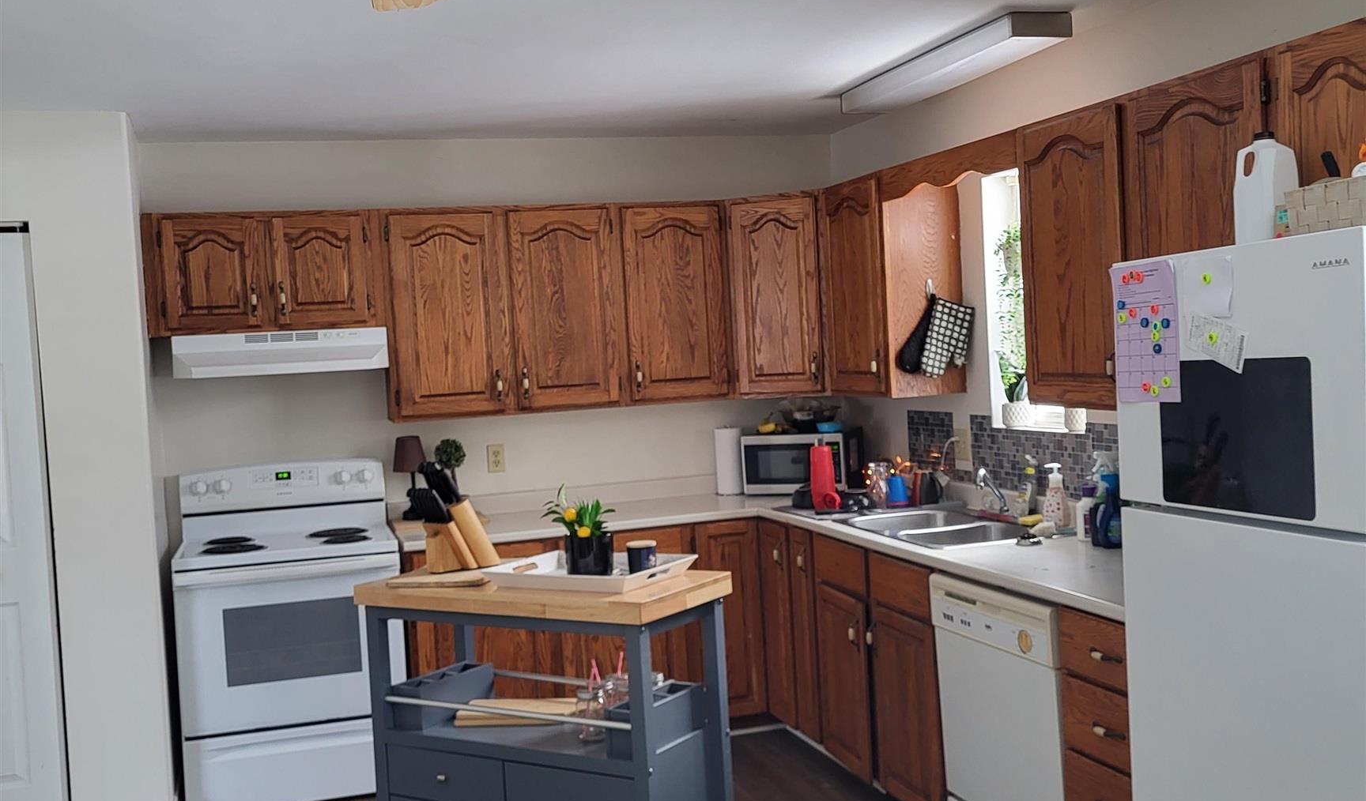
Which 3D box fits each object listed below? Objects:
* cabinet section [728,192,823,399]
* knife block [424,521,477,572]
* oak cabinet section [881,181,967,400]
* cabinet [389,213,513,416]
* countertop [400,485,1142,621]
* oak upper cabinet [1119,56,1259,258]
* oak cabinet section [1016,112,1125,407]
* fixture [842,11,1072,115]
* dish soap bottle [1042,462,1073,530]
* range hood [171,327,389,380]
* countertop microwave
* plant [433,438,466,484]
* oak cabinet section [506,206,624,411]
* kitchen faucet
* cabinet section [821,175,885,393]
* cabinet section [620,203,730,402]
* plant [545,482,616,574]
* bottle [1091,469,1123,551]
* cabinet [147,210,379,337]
[{"bbox_3d":[0.487,-0.429,5.686,0.460,0.810,0.380,-2,3,30],"label":"cabinet section"},{"bbox_3d":[-0.702,0.436,4.138,0.135,0.145,0.095,-5,3,-39],"label":"knife block"},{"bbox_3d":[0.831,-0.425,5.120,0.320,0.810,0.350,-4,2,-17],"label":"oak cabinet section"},{"bbox_3d":[-0.931,-0.340,5.385,0.459,0.802,0.335,-4,2,-18],"label":"cabinet"},{"bbox_3d":[0.230,0.485,4.335,2.033,0.042,3.119,-4,2,-17],"label":"countertop"},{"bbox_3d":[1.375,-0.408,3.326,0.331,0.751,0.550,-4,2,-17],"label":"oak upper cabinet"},{"bbox_3d":[1.224,-0.396,3.837,0.320,0.808,0.475,-4,2,-17],"label":"oak cabinet section"},{"bbox_3d":[0.837,-1.080,4.471,0.187,0.070,1.235,-4,2,-17],"label":"fixture"},{"bbox_3d":[1.181,0.306,4.319,0.065,0.210,0.090,-3,2,-6],"label":"dish soap bottle"},{"bbox_3d":[-1.507,-0.179,5.137,0.752,0.153,0.460,-4,2,-18],"label":"range hood"},{"bbox_3d":[0.512,0.262,5.757,0.437,0.257,0.350,-2,2,20],"label":"countertop microwave"},{"bbox_3d":[-0.915,0.324,5.392,0.120,0.310,0.120,-4,2,-18],"label":"plant"},{"bbox_3d":[-0.496,-0.370,5.593,0.467,0.813,0.320,-4,2,-17],"label":"oak cabinet section"},{"bbox_3d":[1.052,0.313,4.614,0.160,0.175,0.080,-5,3,-34],"label":"kitchen faucet"},{"bbox_3d":[0.806,-0.428,5.199,0.320,0.810,0.515,-4,2,-17],"label":"cabinet section"},{"bbox_3d":[-0.058,-0.399,5.727,0.450,0.813,0.320,-4,2,-17],"label":"cabinet section"},{"bbox_3d":[-0.296,0.366,3.898,0.200,0.255,0.180,-3,2,-4],"label":"plant"},{"bbox_3d":[1.236,0.310,3.960,0.100,0.225,0.070,-2,3,31],"label":"bottle"},{"bbox_3d":[-1.563,-0.479,5.178,0.775,0.440,0.335,-4,2,-18],"label":"cabinet"}]

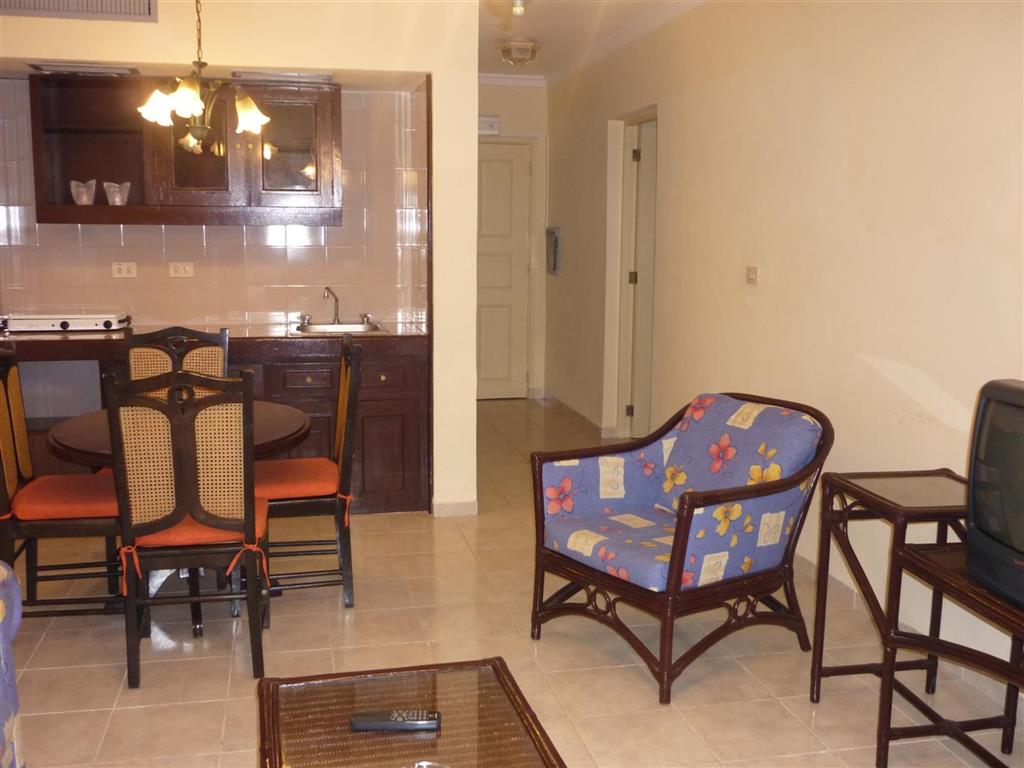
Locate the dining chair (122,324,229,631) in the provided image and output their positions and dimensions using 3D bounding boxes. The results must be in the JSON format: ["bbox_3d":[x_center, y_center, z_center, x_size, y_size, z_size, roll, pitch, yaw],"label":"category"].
[{"bbox_3d":[-1.359,0.286,3.942,0.450,0.980,0.500,-2,9,-13],"label":"dining chair"}]

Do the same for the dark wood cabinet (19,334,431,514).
[{"bbox_3d":[-1.377,0.183,4.887,1.860,0.894,0.570,-2,9,-13],"label":"dark wood cabinet"}]

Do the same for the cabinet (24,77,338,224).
[{"bbox_3d":[-1.554,-1.125,4.797,1.400,0.685,0.270,-2,9,-13],"label":"cabinet"}]

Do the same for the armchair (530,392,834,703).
[{"bbox_3d":[0.576,0.489,3.306,0.810,0.800,0.670,-6,11,-37],"label":"armchair"}]

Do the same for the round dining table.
[{"bbox_3d":[-1.184,0.483,3.592,0.910,0.700,0.910,-2,9,-13],"label":"round dining table"}]

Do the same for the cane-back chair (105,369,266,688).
[{"bbox_3d":[-1.014,0.414,3.127,0.450,0.980,0.490,-2,9,-13],"label":"cane-back chair"}]

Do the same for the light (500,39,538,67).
[{"bbox_3d":[0.052,-2.196,6.475,0.250,0.135,0.250,-2,9,-13],"label":"light"}]

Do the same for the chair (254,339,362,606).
[{"bbox_3d":[-0.832,0.319,3.751,0.500,0.980,0.450,-2,9,-13],"label":"chair"}]

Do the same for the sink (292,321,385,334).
[{"bbox_3d":[-0.875,-0.212,4.955,0.460,0.150,0.400,-2,9,-13],"label":"sink"}]

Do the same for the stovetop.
[{"bbox_3d":[-2.168,-0.303,4.765,0.560,0.090,0.290,-2,9,-13],"label":"stovetop"}]

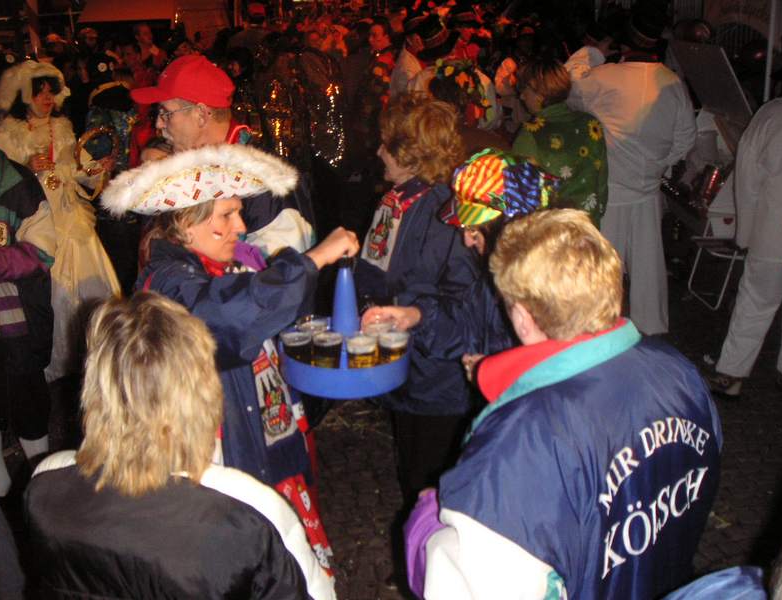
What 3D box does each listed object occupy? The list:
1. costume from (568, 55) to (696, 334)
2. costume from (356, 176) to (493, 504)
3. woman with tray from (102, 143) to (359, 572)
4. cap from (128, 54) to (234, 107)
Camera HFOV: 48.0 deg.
[{"bbox_3d":[1.430,-0.563,5.242,0.700,1.600,0.480,-6,19,-17],"label":"costume"},{"bbox_3d":[0.120,0.341,2.824,0.440,1.400,0.500,0,19,0],"label":"costume"},{"bbox_3d":[-0.360,0.402,2.328,0.620,1.660,0.520,5,19,14],"label":"woman with tray"},{"bbox_3d":[-0.570,-0.594,2.400,0.280,0.140,0.190,0,19,0],"label":"cap"}]

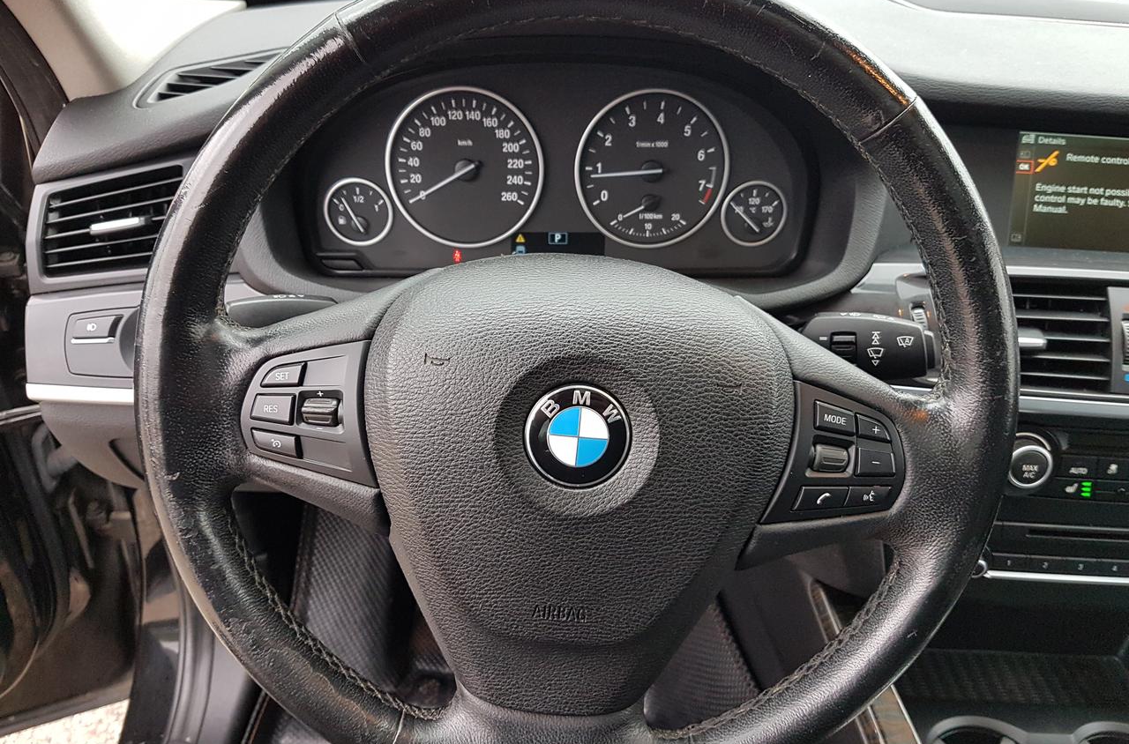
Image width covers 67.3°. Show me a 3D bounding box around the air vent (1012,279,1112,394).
[{"bbox_3d":[0.310,-0.025,0.587,0.122,0.078,0.030,2,3,2],"label":"air vent"}]

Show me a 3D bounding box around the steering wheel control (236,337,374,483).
[{"bbox_3d":[-0.109,0.015,0.376,0.060,0.064,0.020,4,6,-2],"label":"steering wheel control"}]

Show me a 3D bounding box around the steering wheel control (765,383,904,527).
[{"bbox_3d":[0.120,0.037,0.384,0.061,0.065,0.020,4,6,-2],"label":"steering wheel control"}]

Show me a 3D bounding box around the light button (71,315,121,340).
[{"bbox_3d":[-0.339,-0.033,0.621,0.039,0.019,0.012,0,3,5],"label":"light button"}]

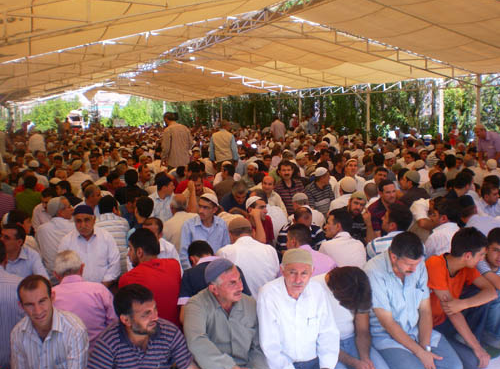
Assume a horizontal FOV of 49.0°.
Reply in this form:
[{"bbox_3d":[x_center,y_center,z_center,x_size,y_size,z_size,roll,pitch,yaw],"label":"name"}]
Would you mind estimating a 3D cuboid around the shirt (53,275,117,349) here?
[{"bbox_3d":[-0.994,0.828,3.238,0.460,0.600,0.320,-2,7,-6],"label":"shirt"}]

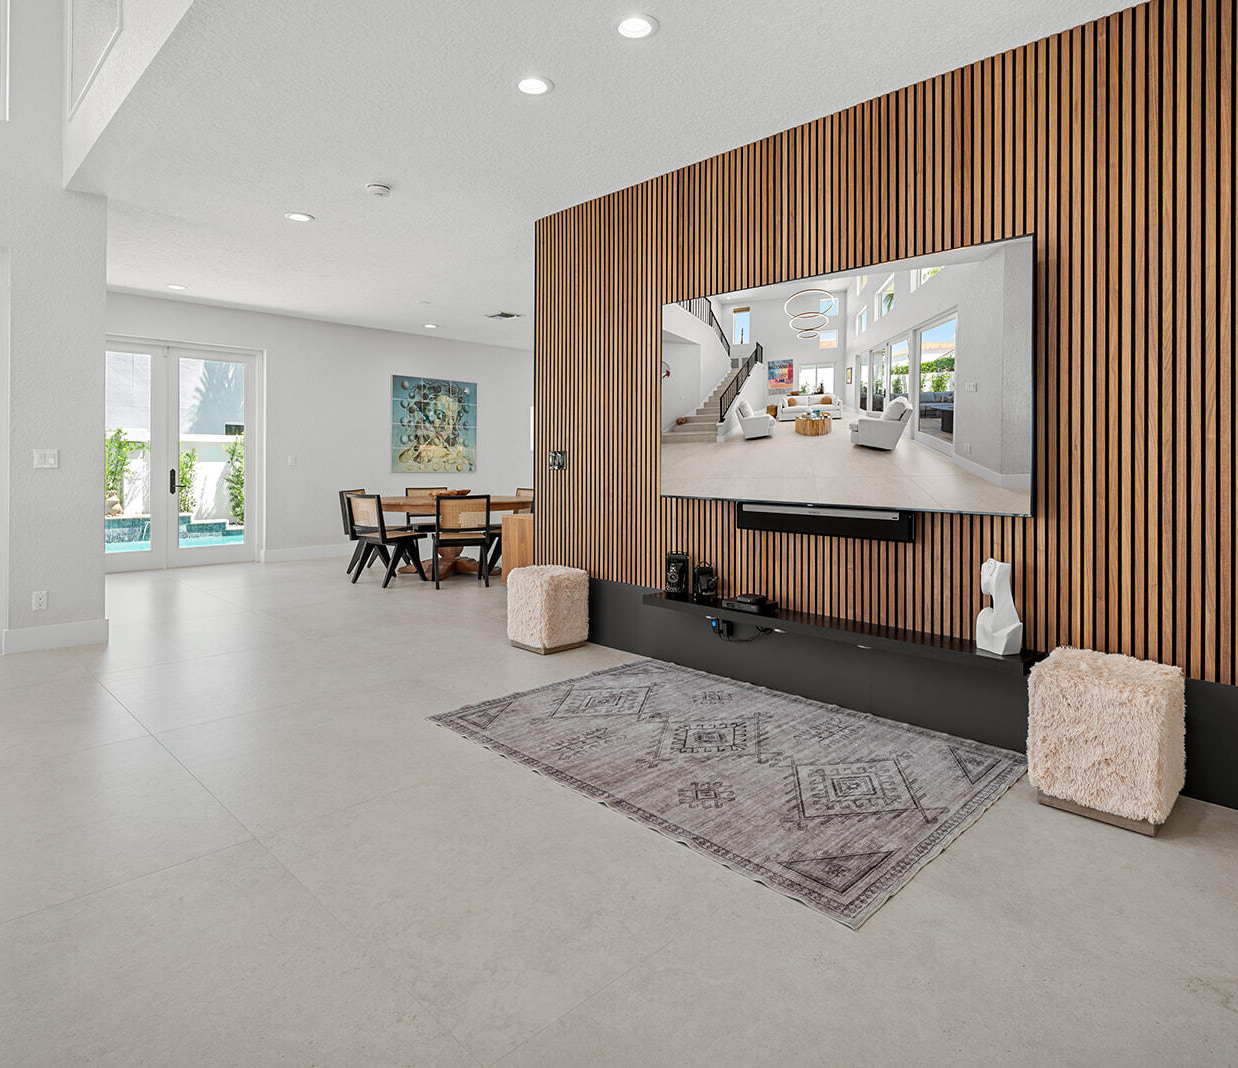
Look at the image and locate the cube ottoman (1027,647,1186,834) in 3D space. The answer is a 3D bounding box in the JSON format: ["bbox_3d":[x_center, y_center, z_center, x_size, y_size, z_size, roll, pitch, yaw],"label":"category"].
[{"bbox_3d":[1.697,0.700,2.492,0.400,0.460,0.400,4,6,43],"label":"cube ottoman"}]

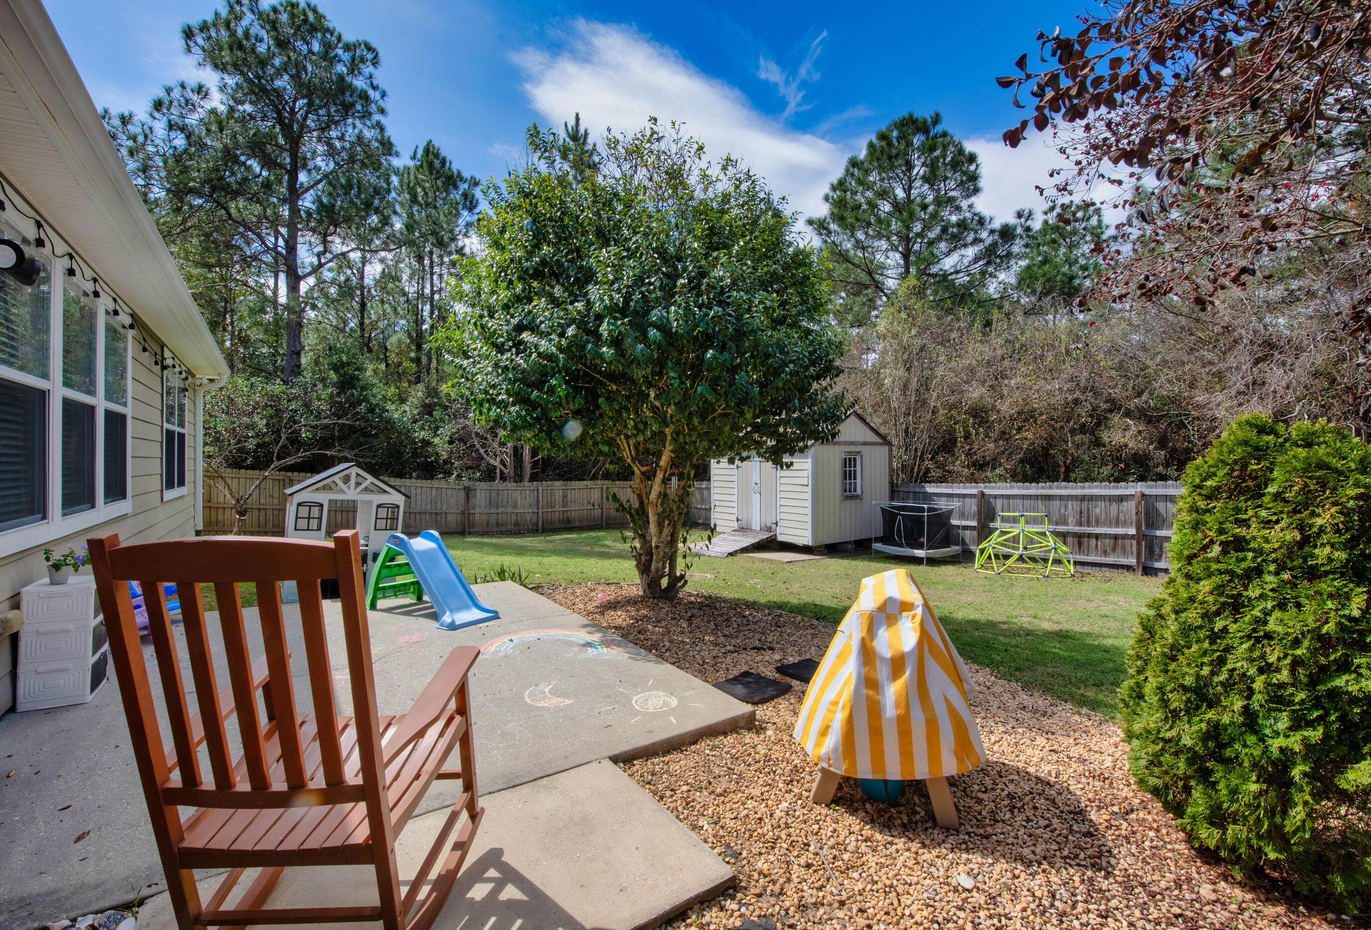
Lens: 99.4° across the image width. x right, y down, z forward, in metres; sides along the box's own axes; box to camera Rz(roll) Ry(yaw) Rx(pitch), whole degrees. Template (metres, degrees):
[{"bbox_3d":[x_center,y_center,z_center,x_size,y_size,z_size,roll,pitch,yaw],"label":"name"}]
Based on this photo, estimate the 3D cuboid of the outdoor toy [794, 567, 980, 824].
[{"bbox_3d":[0.870,0.930,2.490,0.750,0.920,0.700,0,0,19],"label":"outdoor toy"}]

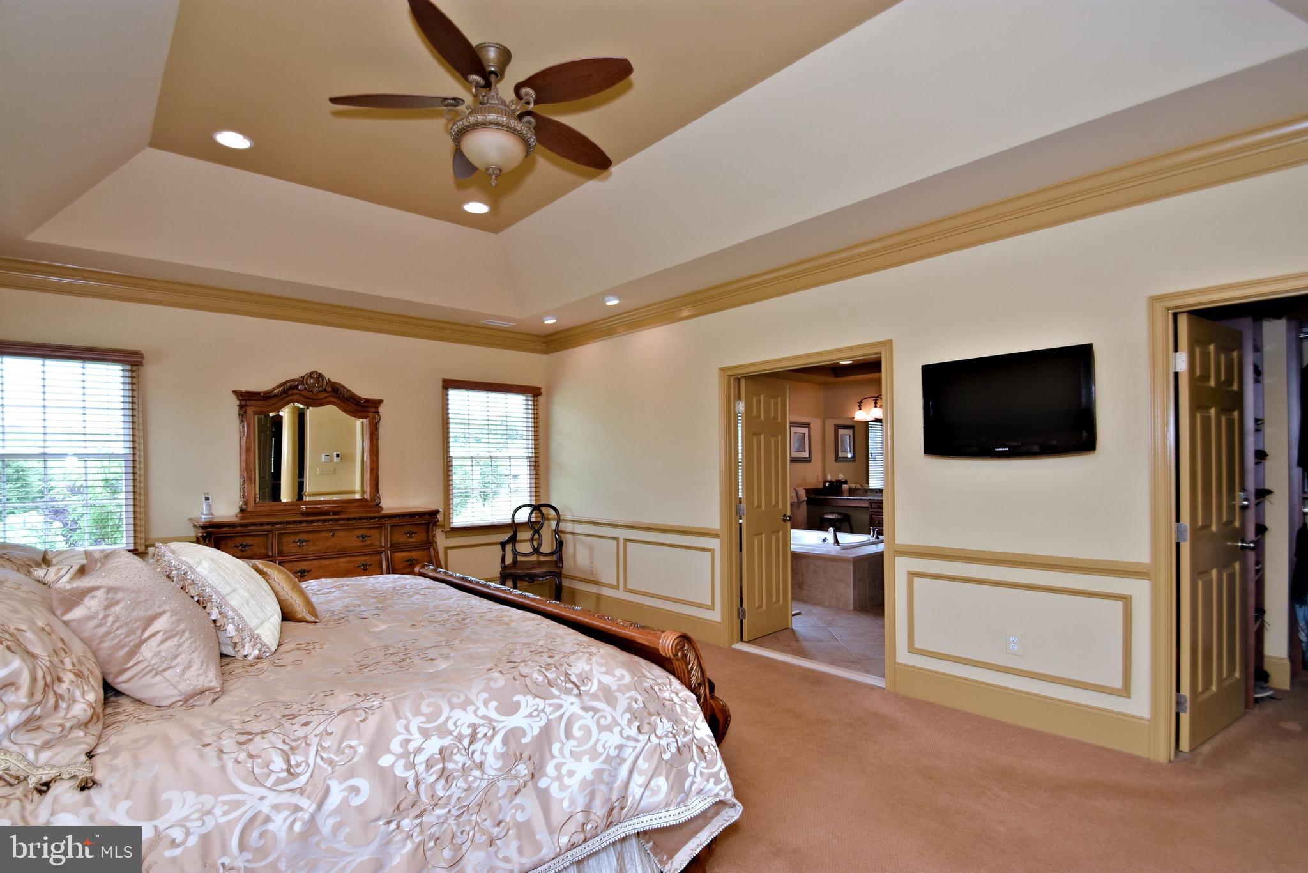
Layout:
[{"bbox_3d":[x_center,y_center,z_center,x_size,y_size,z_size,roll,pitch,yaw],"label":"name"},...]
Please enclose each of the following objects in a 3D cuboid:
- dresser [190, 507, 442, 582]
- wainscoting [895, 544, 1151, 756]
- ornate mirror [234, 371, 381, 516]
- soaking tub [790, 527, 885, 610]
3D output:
[{"bbox_3d":[-2.490,1.100,4.450,1.620,1.030,0.500,0,-2,-38],"label":"dresser"},{"bbox_3d":[1.870,1.070,3.100,1.180,0.900,0.050,-2,-2,44],"label":"wainscoting"},{"bbox_3d":[-2.660,0.050,4.520,1.020,1.100,0.120,0,-2,-38],"label":"ornate mirror"},{"bbox_3d":[1.740,1.440,6.650,1.800,0.570,1.450,-2,-2,44],"label":"soaking tub"}]

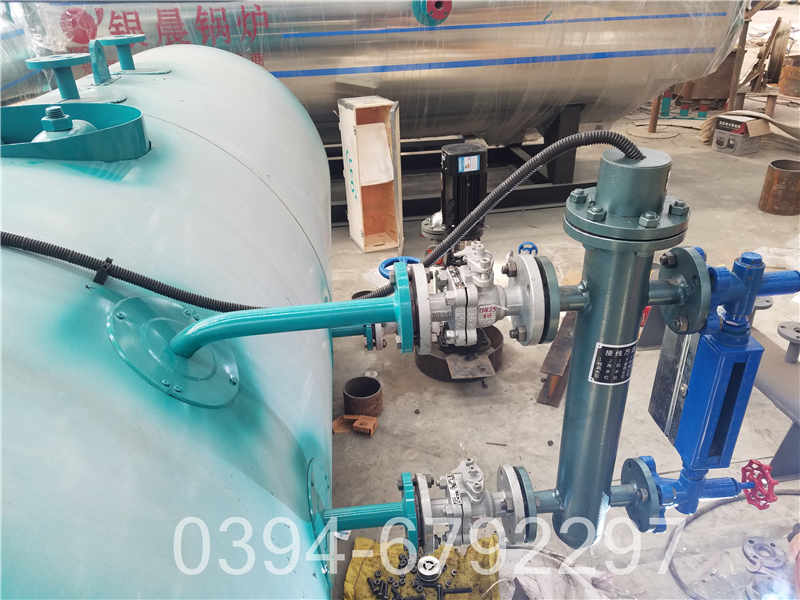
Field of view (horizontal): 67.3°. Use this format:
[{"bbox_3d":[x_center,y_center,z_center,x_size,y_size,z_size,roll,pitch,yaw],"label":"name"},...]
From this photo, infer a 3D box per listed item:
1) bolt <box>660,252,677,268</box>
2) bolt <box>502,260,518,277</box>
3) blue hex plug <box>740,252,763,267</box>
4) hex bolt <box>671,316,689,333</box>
[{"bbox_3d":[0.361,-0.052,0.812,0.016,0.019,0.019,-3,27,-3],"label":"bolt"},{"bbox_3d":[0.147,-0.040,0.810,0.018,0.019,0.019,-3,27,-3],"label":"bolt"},{"bbox_3d":[0.463,-0.054,0.790,0.025,0.012,0.025,-3,27,-3],"label":"blue hex plug"},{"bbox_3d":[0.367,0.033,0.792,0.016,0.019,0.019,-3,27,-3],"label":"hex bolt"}]

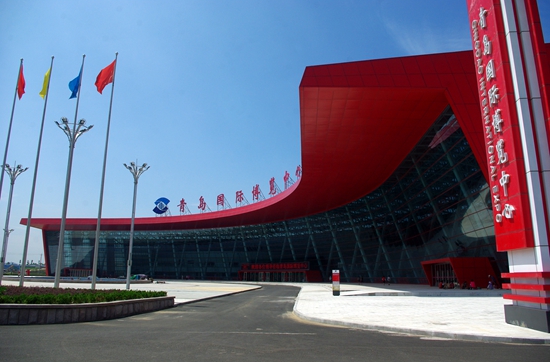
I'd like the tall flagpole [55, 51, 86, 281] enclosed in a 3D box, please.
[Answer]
[{"bbox_3d":[-13.246,-0.727,26.738,0.220,16.420,0.220,0,-14,0],"label":"tall flagpole"}]

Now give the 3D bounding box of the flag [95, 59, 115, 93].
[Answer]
[{"bbox_3d":[-11.621,-7.212,28.359,1.600,2.350,0.400,-6,-15,24],"label":"flag"}]

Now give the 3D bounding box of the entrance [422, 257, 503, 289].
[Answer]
[{"bbox_3d":[25.760,13.230,58.690,5.600,3.750,14.500,-1,-14,6],"label":"entrance"}]

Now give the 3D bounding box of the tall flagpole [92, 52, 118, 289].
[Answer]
[{"bbox_3d":[-10.864,-0.799,26.408,0.220,16.420,0.220,0,-14,0],"label":"tall flagpole"}]

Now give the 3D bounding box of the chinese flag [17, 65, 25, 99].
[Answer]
[{"bbox_3d":[-18.104,-7.015,29.407,0.400,2.400,1.200,6,-15,-21],"label":"chinese flag"}]

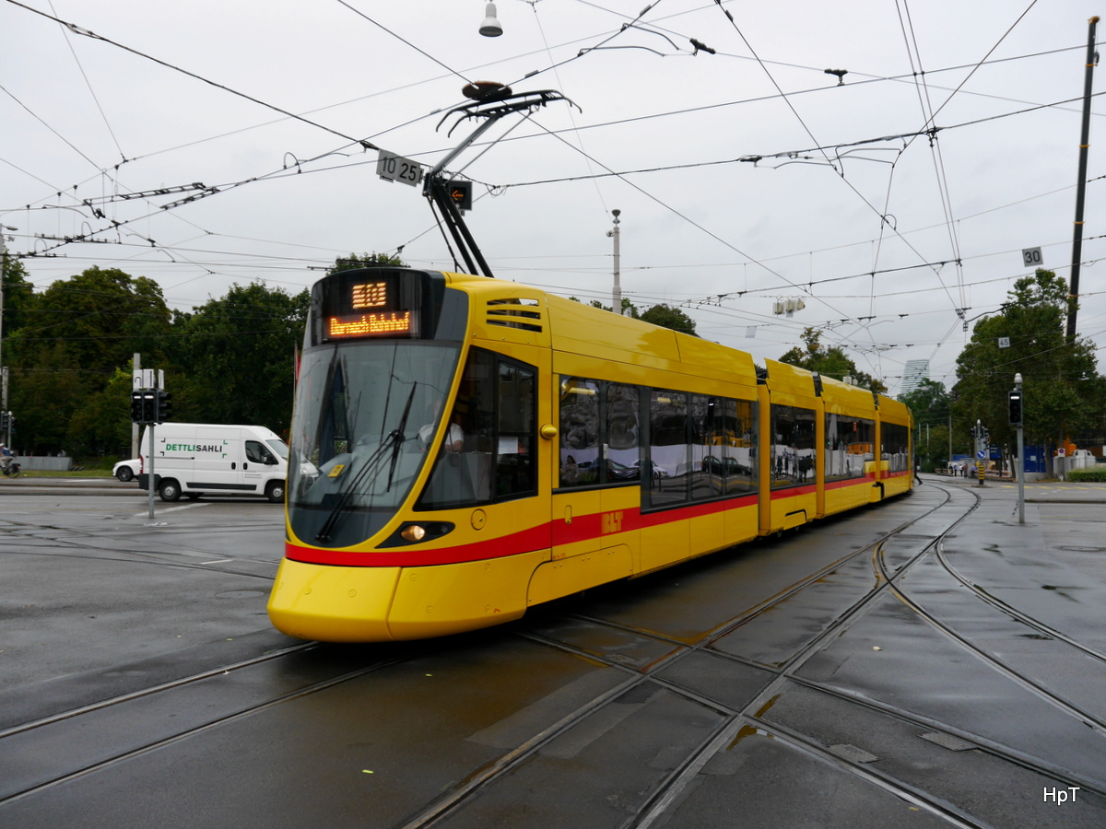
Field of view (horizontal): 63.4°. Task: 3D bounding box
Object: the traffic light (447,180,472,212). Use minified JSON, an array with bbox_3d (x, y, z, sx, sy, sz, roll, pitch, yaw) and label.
[{"bbox_3d":[-1.359,-3.174,13.000,0.380,0.440,0.250,0,-2,-7],"label":"traffic light"}]

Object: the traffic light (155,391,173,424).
[{"bbox_3d":[-10.162,-0.181,23.400,0.420,0.860,0.340,0,-2,5],"label":"traffic light"}]

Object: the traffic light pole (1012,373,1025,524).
[{"bbox_3d":[11.701,0.842,22.400,0.220,3.750,0.220,-1,-2,18],"label":"traffic light pole"}]

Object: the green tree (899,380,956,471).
[{"bbox_3d":[43.759,1.244,105.000,6.900,10.700,6.800,-1,-2,18],"label":"green tree"}]

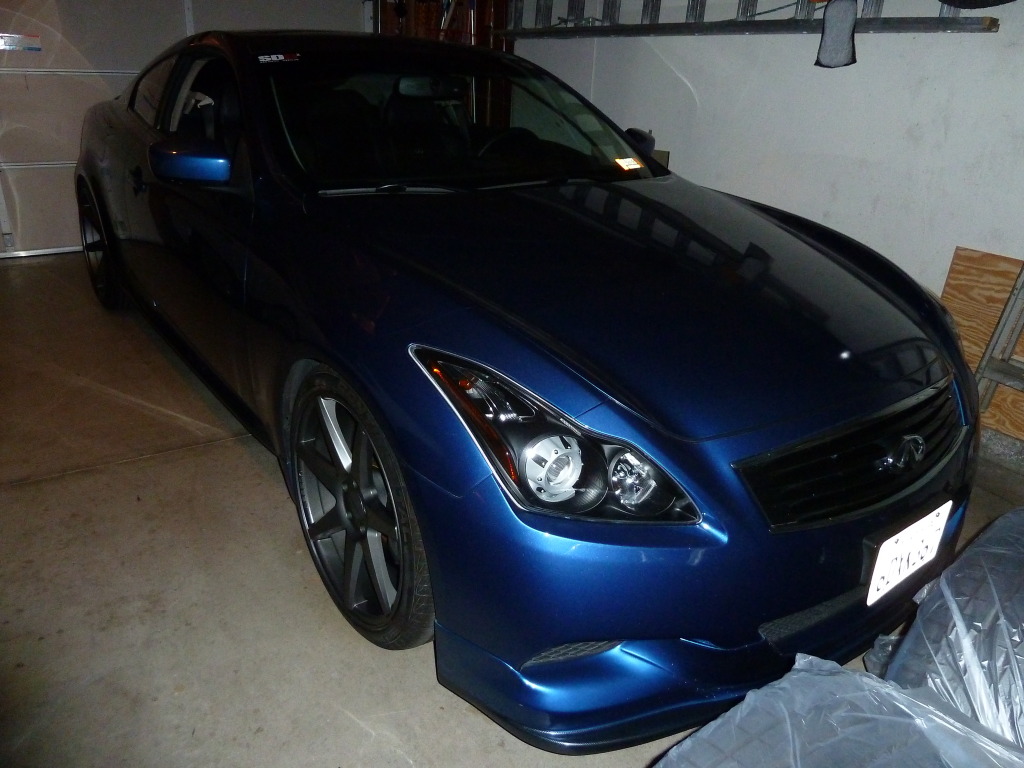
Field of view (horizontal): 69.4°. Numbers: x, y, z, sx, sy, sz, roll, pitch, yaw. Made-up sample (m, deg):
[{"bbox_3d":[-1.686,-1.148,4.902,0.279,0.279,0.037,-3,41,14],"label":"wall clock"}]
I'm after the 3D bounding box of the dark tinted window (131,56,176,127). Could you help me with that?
[{"bbox_3d":[-1.460,-1.220,3.012,0.060,0.298,0.674,16,14,-39],"label":"dark tinted window"}]

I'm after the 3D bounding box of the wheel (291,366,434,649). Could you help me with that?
[{"bbox_3d":[-0.289,0.272,1.760,0.240,0.667,0.667,-12,28,-36],"label":"wheel"}]

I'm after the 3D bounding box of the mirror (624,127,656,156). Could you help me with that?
[{"bbox_3d":[0.552,-0.977,3.055,0.205,0.140,0.145,-14,29,-35],"label":"mirror"}]

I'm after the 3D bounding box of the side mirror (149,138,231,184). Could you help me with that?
[{"bbox_3d":[-0.868,-0.619,2.032,0.205,0.140,0.145,-14,29,-35],"label":"side mirror"}]

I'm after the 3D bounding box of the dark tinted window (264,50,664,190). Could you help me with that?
[{"bbox_3d":[-0.155,-0.907,2.502,1.410,0.120,0.950,-14,53,-35],"label":"dark tinted window"}]

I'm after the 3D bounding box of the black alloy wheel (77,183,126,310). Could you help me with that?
[{"bbox_3d":[-2.011,-0.717,3.804,0.260,0.667,0.667,-12,28,-36],"label":"black alloy wheel"}]

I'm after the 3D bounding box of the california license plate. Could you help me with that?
[{"bbox_3d":[0.844,0.352,1.562,0.305,0.152,0.015,-14,25,-35],"label":"california license plate"}]

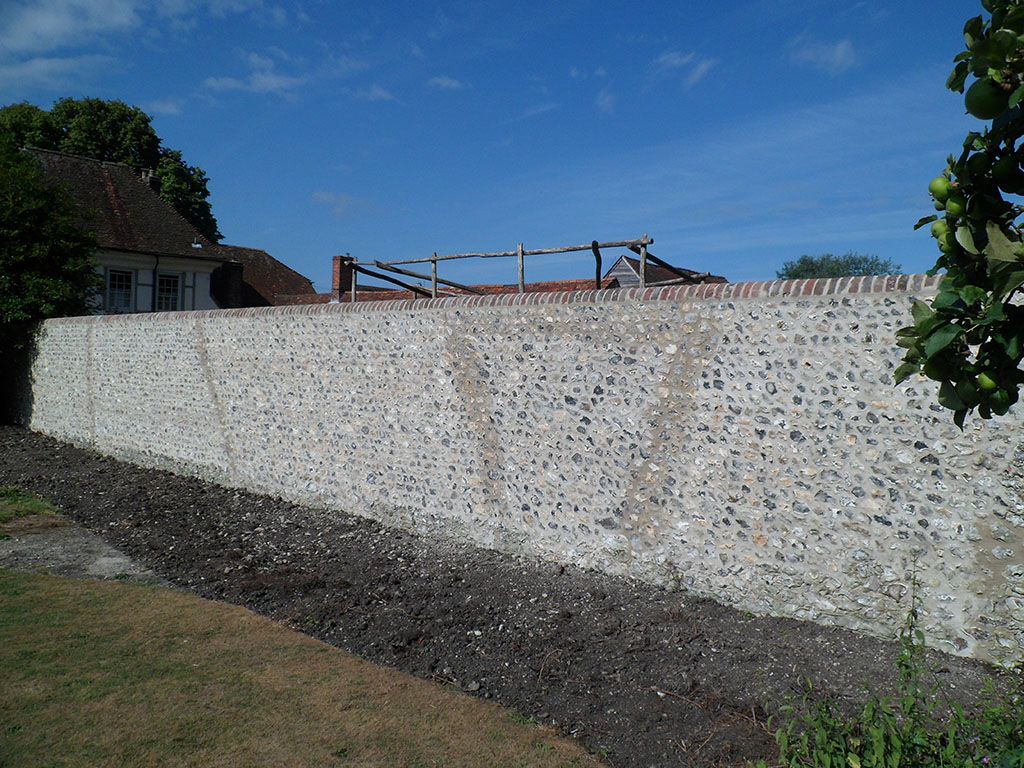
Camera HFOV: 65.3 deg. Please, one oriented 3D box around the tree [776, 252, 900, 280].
[{"bbox_3d":[19.700,-4.200,48.200,8.000,7.200,7.600,0,3,0],"label":"tree"}]

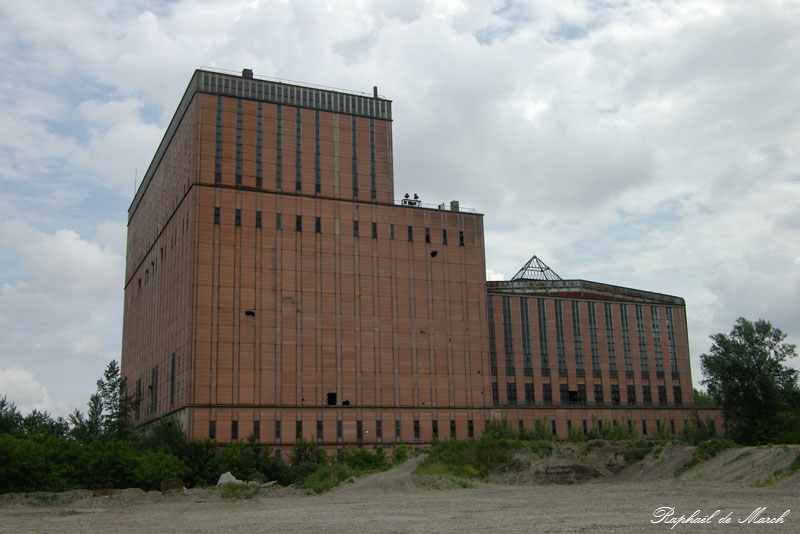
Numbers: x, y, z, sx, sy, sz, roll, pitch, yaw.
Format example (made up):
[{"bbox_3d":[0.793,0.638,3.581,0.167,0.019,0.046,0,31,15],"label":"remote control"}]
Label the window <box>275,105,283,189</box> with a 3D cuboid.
[{"bbox_3d":[-19.886,-19.880,142.855,0.925,14.636,0.300,4,-14,-24],"label":"window"}]

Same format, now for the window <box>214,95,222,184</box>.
[{"bbox_3d":[-28.955,-20.470,138.815,0.923,14.632,0.300,4,-14,-24],"label":"window"}]

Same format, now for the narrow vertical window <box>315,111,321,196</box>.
[{"bbox_3d":[-13.738,-19.448,145.587,0.924,14.647,0.300,4,-14,-24],"label":"narrow vertical window"}]

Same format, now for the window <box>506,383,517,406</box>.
[{"bbox_3d":[20.118,22.861,155.723,1.904,3.711,0.300,4,-14,-24],"label":"window"}]

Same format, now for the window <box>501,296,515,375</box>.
[{"bbox_3d":[19.814,12.616,158.086,1.883,14.623,0.300,4,-14,-24],"label":"window"}]

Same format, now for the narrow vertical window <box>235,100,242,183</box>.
[{"bbox_3d":[-25.942,-20.232,140.147,0.957,14.444,0.300,4,-14,-24],"label":"narrow vertical window"}]

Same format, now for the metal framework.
[{"bbox_3d":[27.445,0.381,177.357,10.396,5.708,5.198,4,-14,-24],"label":"metal framework"}]

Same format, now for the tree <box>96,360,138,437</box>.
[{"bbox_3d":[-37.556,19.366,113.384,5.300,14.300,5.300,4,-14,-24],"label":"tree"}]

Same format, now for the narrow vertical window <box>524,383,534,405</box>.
[{"bbox_3d":[23.608,23.116,157.271,1.909,3.737,0.300,4,-14,-24],"label":"narrow vertical window"}]

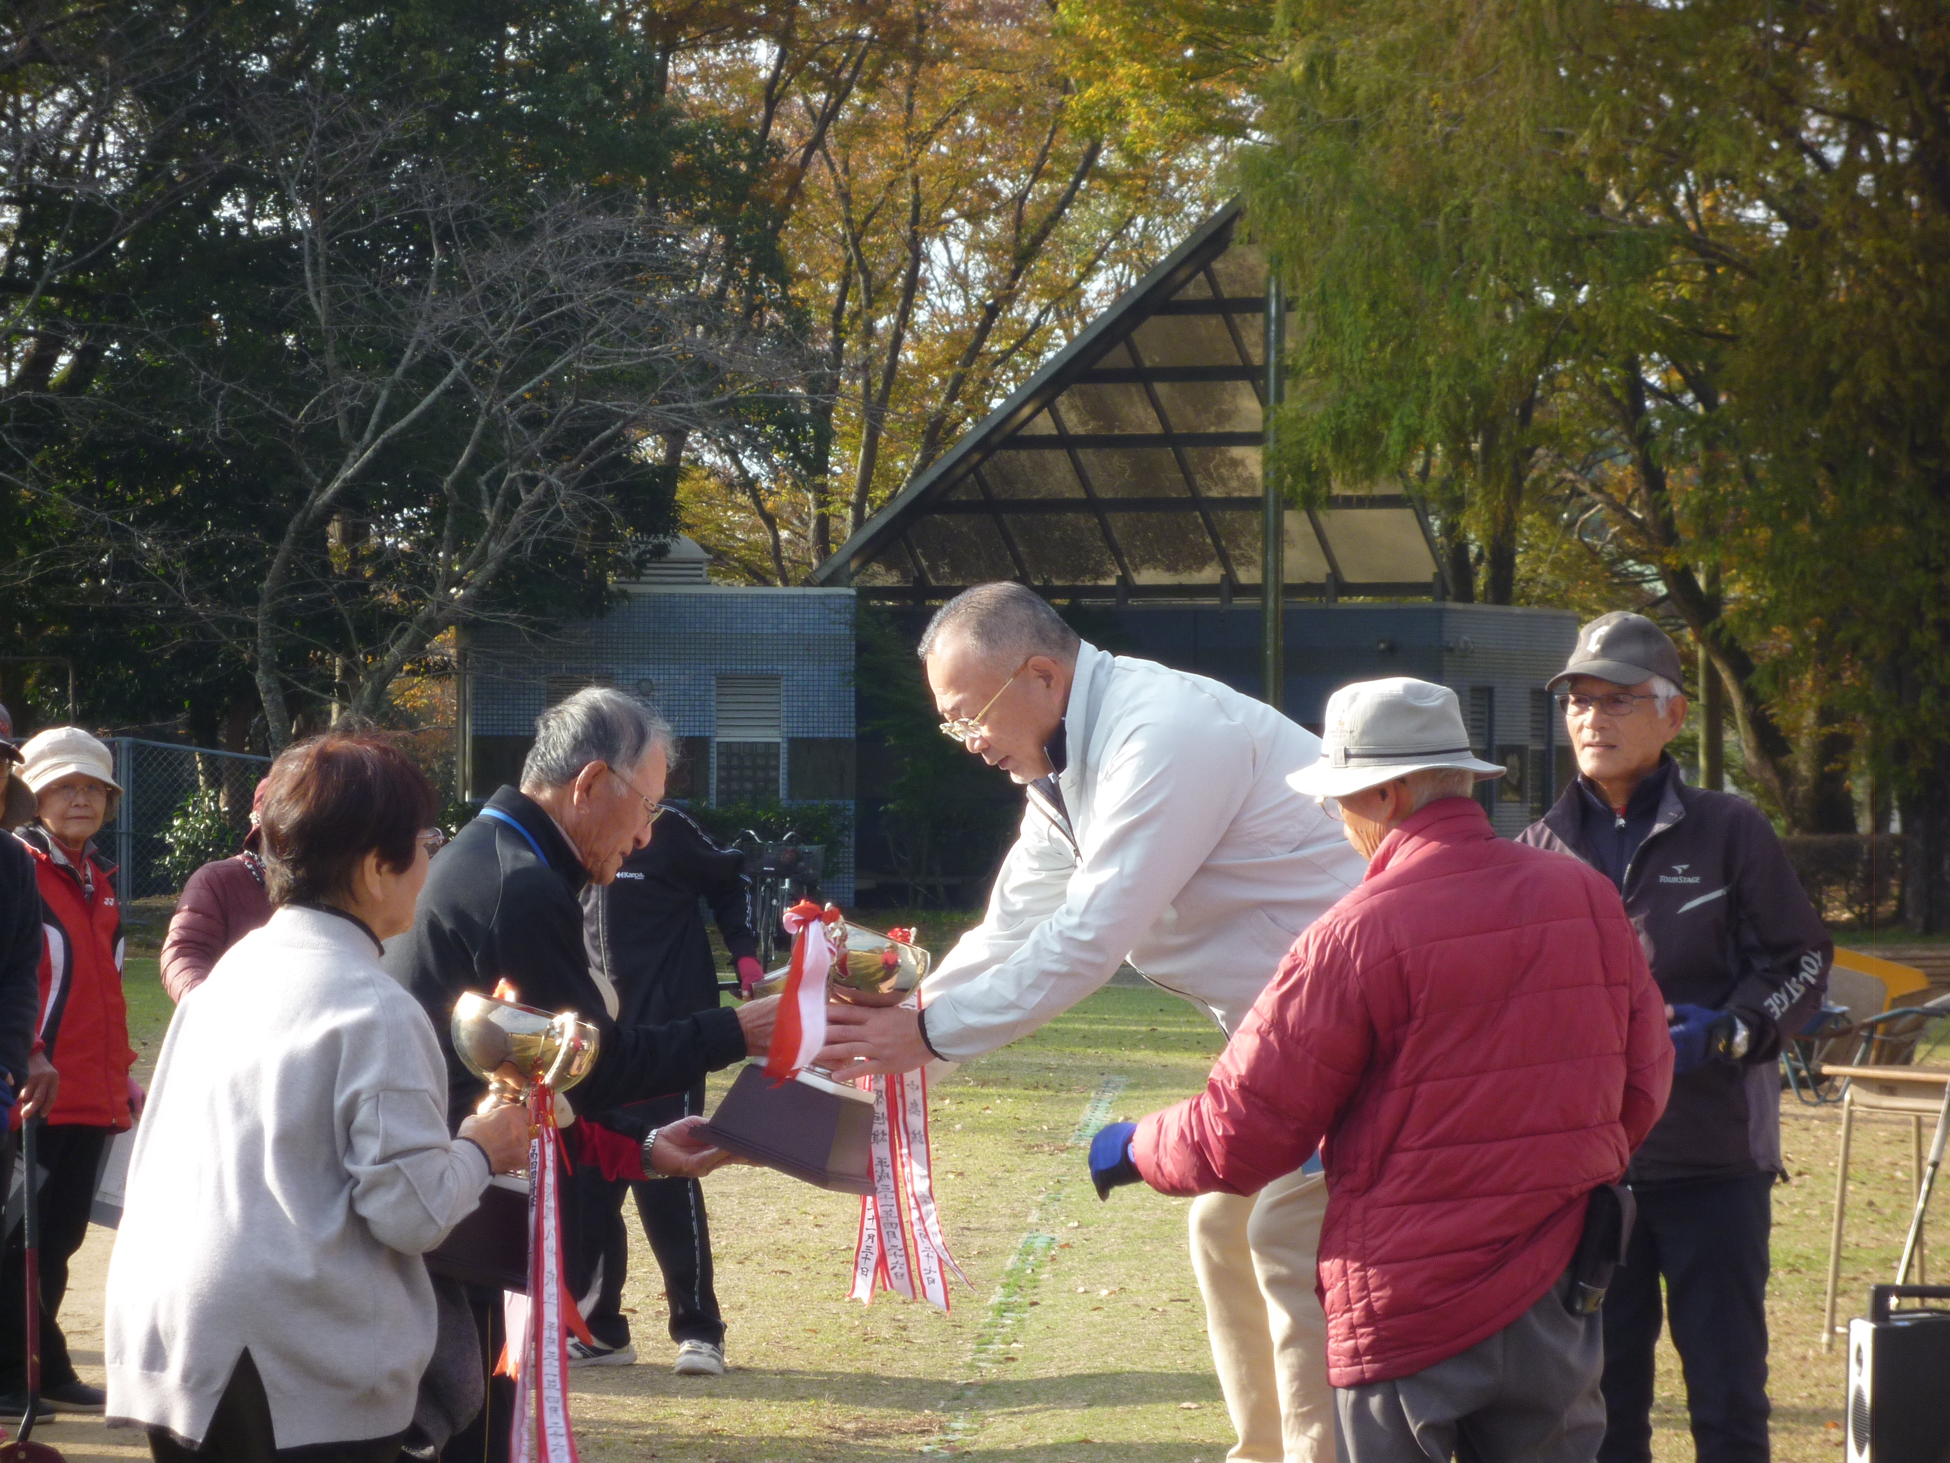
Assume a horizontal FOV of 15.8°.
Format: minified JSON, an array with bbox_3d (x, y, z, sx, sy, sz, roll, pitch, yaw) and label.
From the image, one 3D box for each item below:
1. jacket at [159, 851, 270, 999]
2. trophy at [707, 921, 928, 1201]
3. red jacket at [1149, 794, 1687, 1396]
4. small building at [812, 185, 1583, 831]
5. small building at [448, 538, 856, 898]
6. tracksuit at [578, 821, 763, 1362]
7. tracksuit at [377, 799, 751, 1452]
[{"bbox_3d":[-1.580,0.585,16.000,0.530,0.650,0.330,0,0,-9],"label":"jacket"},{"bbox_3d":[-0.188,0.390,8.800,0.190,0.310,0.210,22,4,19],"label":"trophy"},{"bbox_3d":[0.535,0.450,8.850,0.580,0.735,0.460,0,0,-30],"label":"red jacket"},{"bbox_3d":[1.480,-1.750,73.300,7.300,6.950,7.300,0,0,27],"label":"small building"},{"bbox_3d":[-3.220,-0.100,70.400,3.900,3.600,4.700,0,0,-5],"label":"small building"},{"bbox_3d":[-0.810,0.815,16.600,0.530,1.285,0.340,0,0,37],"label":"tracksuit"},{"bbox_3d":[-0.526,0.735,8.850,0.500,1.330,0.480,0,0,-18],"label":"tracksuit"}]

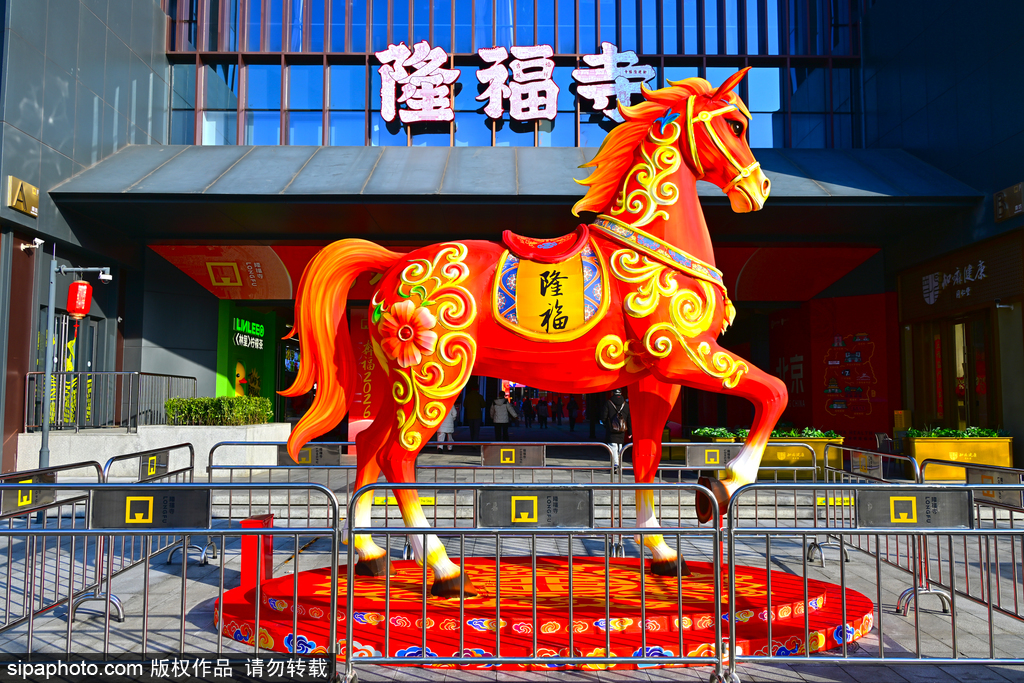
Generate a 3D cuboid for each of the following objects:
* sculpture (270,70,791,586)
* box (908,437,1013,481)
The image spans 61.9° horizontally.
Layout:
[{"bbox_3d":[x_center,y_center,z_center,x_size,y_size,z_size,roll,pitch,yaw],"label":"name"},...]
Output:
[{"bbox_3d":[0.134,-0.172,6.654,3.855,4.027,1.060,0,-5,0],"label":"sculpture"},{"bbox_3d":[8.039,2.107,15.432,1.745,0.754,0.500,0,-5,0],"label":"box"}]

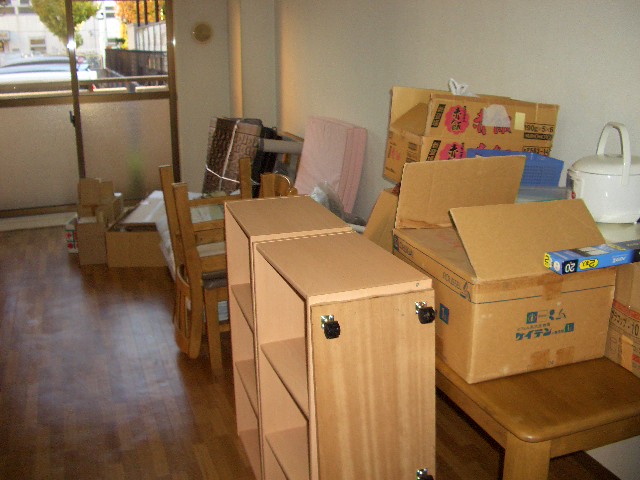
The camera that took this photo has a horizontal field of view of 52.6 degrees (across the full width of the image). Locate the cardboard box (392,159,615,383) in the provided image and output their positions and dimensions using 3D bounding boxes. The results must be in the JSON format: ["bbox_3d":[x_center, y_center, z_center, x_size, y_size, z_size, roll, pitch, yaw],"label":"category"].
[{"bbox_3d":[0.432,0.040,1.609,0.362,0.405,0.445,-6,17,-18],"label":"cardboard box"}]

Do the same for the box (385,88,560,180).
[{"bbox_3d":[0.492,-0.323,2.108,0.495,0.285,0.220,-1,17,-23],"label":"box"}]

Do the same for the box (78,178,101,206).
[{"bbox_3d":[-1.573,-0.328,4.433,0.150,0.200,0.160,-6,17,-18],"label":"box"}]

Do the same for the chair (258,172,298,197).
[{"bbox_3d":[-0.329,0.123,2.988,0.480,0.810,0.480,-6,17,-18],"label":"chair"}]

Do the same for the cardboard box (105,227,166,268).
[{"bbox_3d":[-1.219,0.031,4.405,0.380,0.237,0.270,-1,16,2],"label":"cardboard box"}]

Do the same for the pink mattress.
[{"bbox_3d":[0.024,-0.288,4.157,0.120,0.940,0.760,4,13,-20],"label":"pink mattress"}]

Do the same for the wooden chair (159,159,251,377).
[{"bbox_3d":[-0.466,0.095,3.042,0.500,0.840,0.520,-6,17,-18],"label":"wooden chair"}]

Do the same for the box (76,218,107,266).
[{"bbox_3d":[-1.569,-0.003,4.438,0.165,0.295,0.240,-6,17,-18],"label":"box"}]

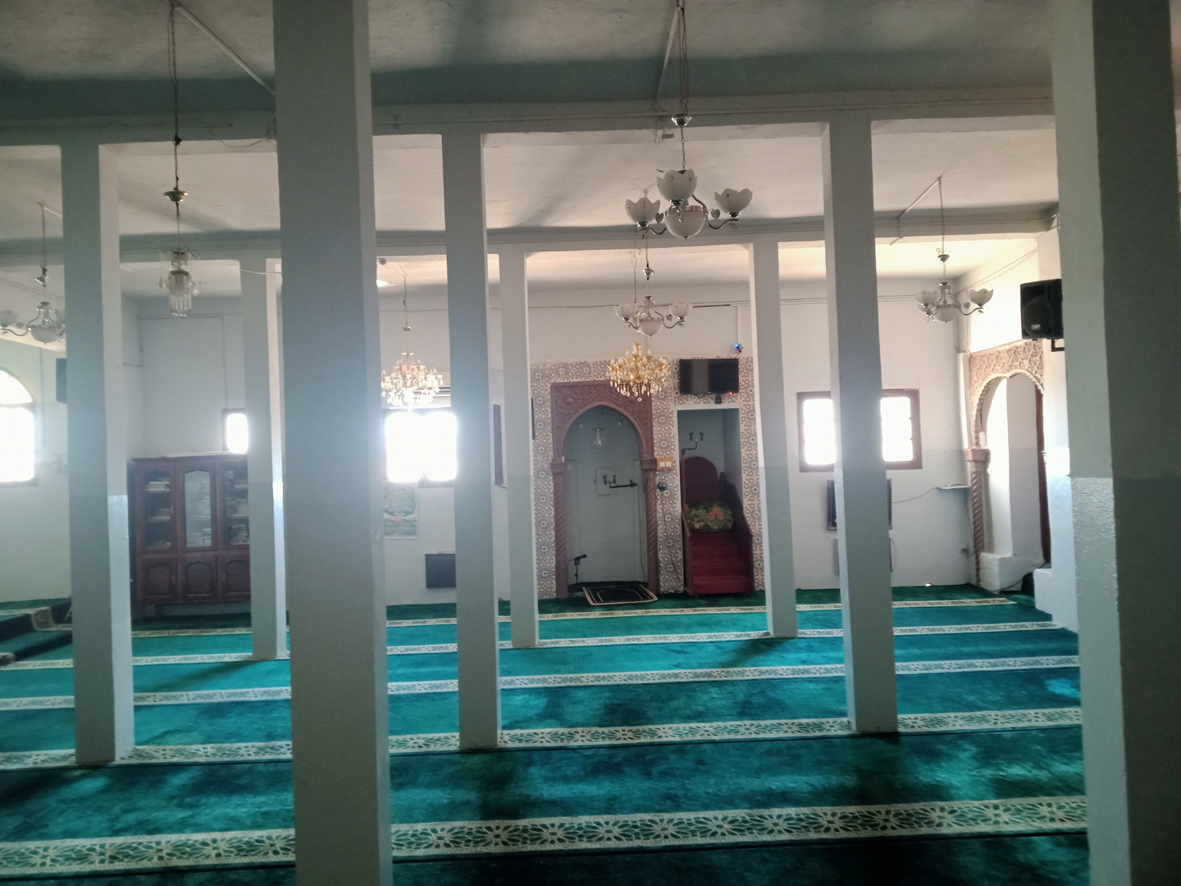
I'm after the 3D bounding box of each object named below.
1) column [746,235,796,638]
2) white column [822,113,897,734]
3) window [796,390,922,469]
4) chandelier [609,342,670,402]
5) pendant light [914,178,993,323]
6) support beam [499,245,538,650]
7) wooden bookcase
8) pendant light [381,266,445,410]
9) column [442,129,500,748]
[{"bbox_3d":[1.552,-0.035,8.101,0.207,3.316,0.207,-2,-1,-1],"label":"column"},{"bbox_3d":[1.487,-0.106,5.302,0.222,3.338,0.207,-2,-1,-1],"label":"white column"},{"bbox_3d":[3.067,-0.136,10.914,1.404,0.910,0.105,-2,-1,-1],"label":"window"},{"bbox_3d":[0.497,-0.716,9.628,0.612,0.603,0.612,-2,-1,-1],"label":"chandelier"},{"bbox_3d":[2.591,-1.377,6.854,0.537,1.028,0.537,-2,-1,-1],"label":"pendant light"},{"bbox_3d":[-0.604,0.043,8.068,0.207,3.316,0.210,-2,-1,-1],"label":"support beam"},{"bbox_3d":[-4.179,1.012,10.402,1.348,1.728,0.450,-2,-1,-1],"label":"wooden bookcase"},{"bbox_3d":[-1.822,-1.034,9.599,0.649,1.409,0.649,-2,-1,-1],"label":"pendant light"},{"bbox_3d":[-0.652,-0.028,5.271,0.210,3.338,0.213,-2,-1,-1],"label":"column"}]

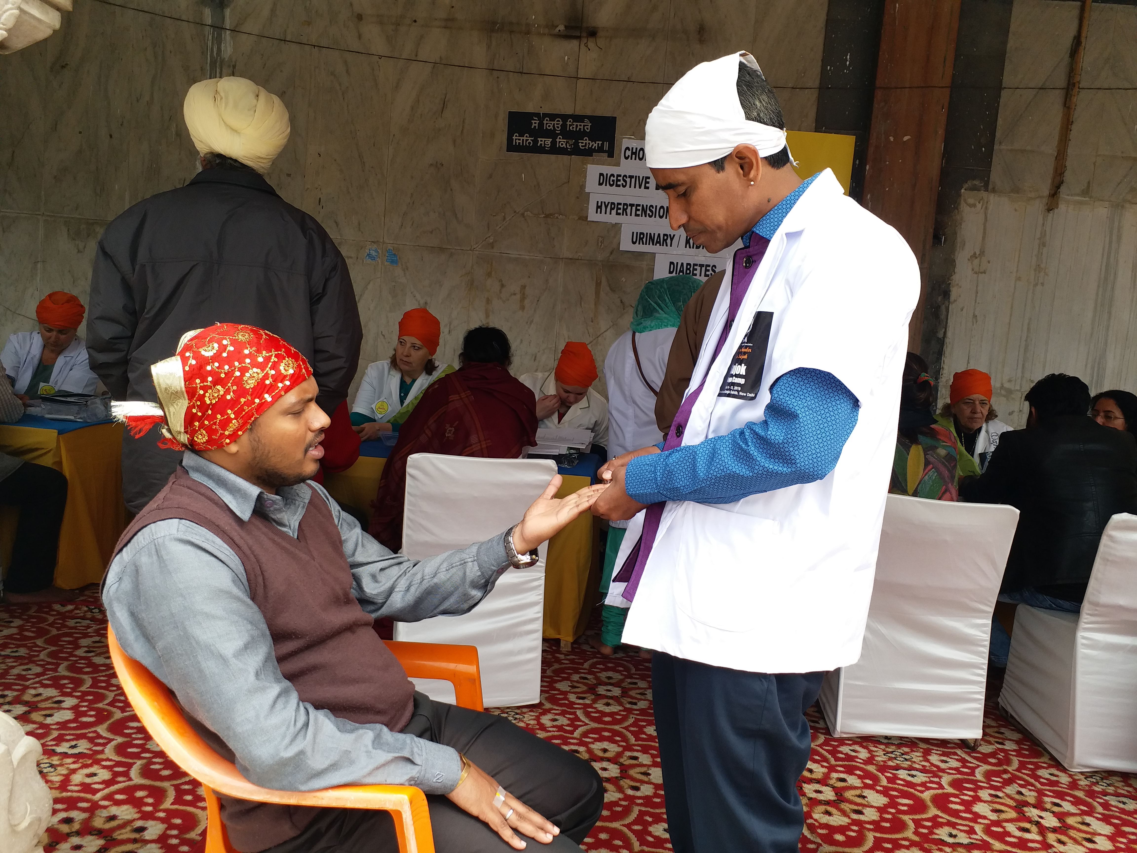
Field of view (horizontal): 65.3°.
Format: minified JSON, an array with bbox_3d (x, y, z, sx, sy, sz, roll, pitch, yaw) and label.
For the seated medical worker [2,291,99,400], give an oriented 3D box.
[{"bbox_3d":[-2.442,0.030,4.150,0.500,1.300,0.750,4,5,-14],"label":"seated medical worker"}]

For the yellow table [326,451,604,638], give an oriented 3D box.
[{"bbox_3d":[-0.686,0.458,4.105,1.650,0.760,0.620,5,5,4],"label":"yellow table"}]

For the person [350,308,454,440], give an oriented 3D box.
[{"bbox_3d":[-0.799,0.125,4.300,0.520,1.360,0.750,5,5,7],"label":"person"}]

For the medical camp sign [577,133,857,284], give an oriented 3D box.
[{"bbox_3d":[0.810,-1.233,4.942,1.450,0.860,0.020,5,5,5],"label":"medical camp sign"}]

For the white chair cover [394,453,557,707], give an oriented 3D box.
[{"bbox_3d":[-0.336,0.508,3.190,0.490,0.840,0.580,4,5,-6],"label":"white chair cover"}]

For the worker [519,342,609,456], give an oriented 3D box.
[{"bbox_3d":[-0.032,0.239,4.300,0.500,1.270,0.750,5,5,3],"label":"worker"}]

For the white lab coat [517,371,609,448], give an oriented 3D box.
[{"bbox_3d":[-0.024,0.049,4.350,0.480,0.600,0.380,5,5,3],"label":"white lab coat"}]

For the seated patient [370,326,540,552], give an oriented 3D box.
[{"bbox_3d":[-0.371,0.274,3.350,0.600,1.290,0.800,5,5,-3],"label":"seated patient"}]

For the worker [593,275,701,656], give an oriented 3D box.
[{"bbox_3d":[0.345,0.166,3.720,0.500,1.580,0.380,3,5,-24],"label":"worker"}]

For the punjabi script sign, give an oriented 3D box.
[{"bbox_3d":[-0.043,-1.644,4.991,0.630,0.230,0.020,5,5,5],"label":"punjabi script sign"}]

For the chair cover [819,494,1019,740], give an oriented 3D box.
[{"bbox_3d":[1.217,0.632,3.259,0.500,0.840,0.580,5,5,0],"label":"chair cover"}]

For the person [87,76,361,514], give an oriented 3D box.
[{"bbox_3d":[-0.774,0.114,1.980,0.620,1.790,0.420,4,5,-5],"label":"person"}]

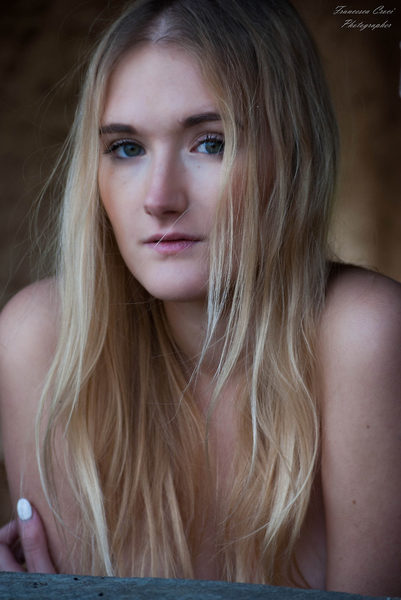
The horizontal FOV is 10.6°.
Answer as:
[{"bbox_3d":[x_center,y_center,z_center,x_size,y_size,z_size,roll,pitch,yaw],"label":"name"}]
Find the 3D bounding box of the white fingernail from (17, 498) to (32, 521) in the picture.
[{"bbox_3d":[-0.124,0.148,1.520,0.011,0.016,0.004,-9,-12,15],"label":"white fingernail"}]

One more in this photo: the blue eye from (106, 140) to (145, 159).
[{"bbox_3d":[-0.051,-0.105,1.507,0.027,0.013,0.013,-1,2,14],"label":"blue eye"}]

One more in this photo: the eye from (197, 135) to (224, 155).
[{"bbox_3d":[0.008,-0.107,1.490,0.027,0.013,0.013,-1,2,14],"label":"eye"}]

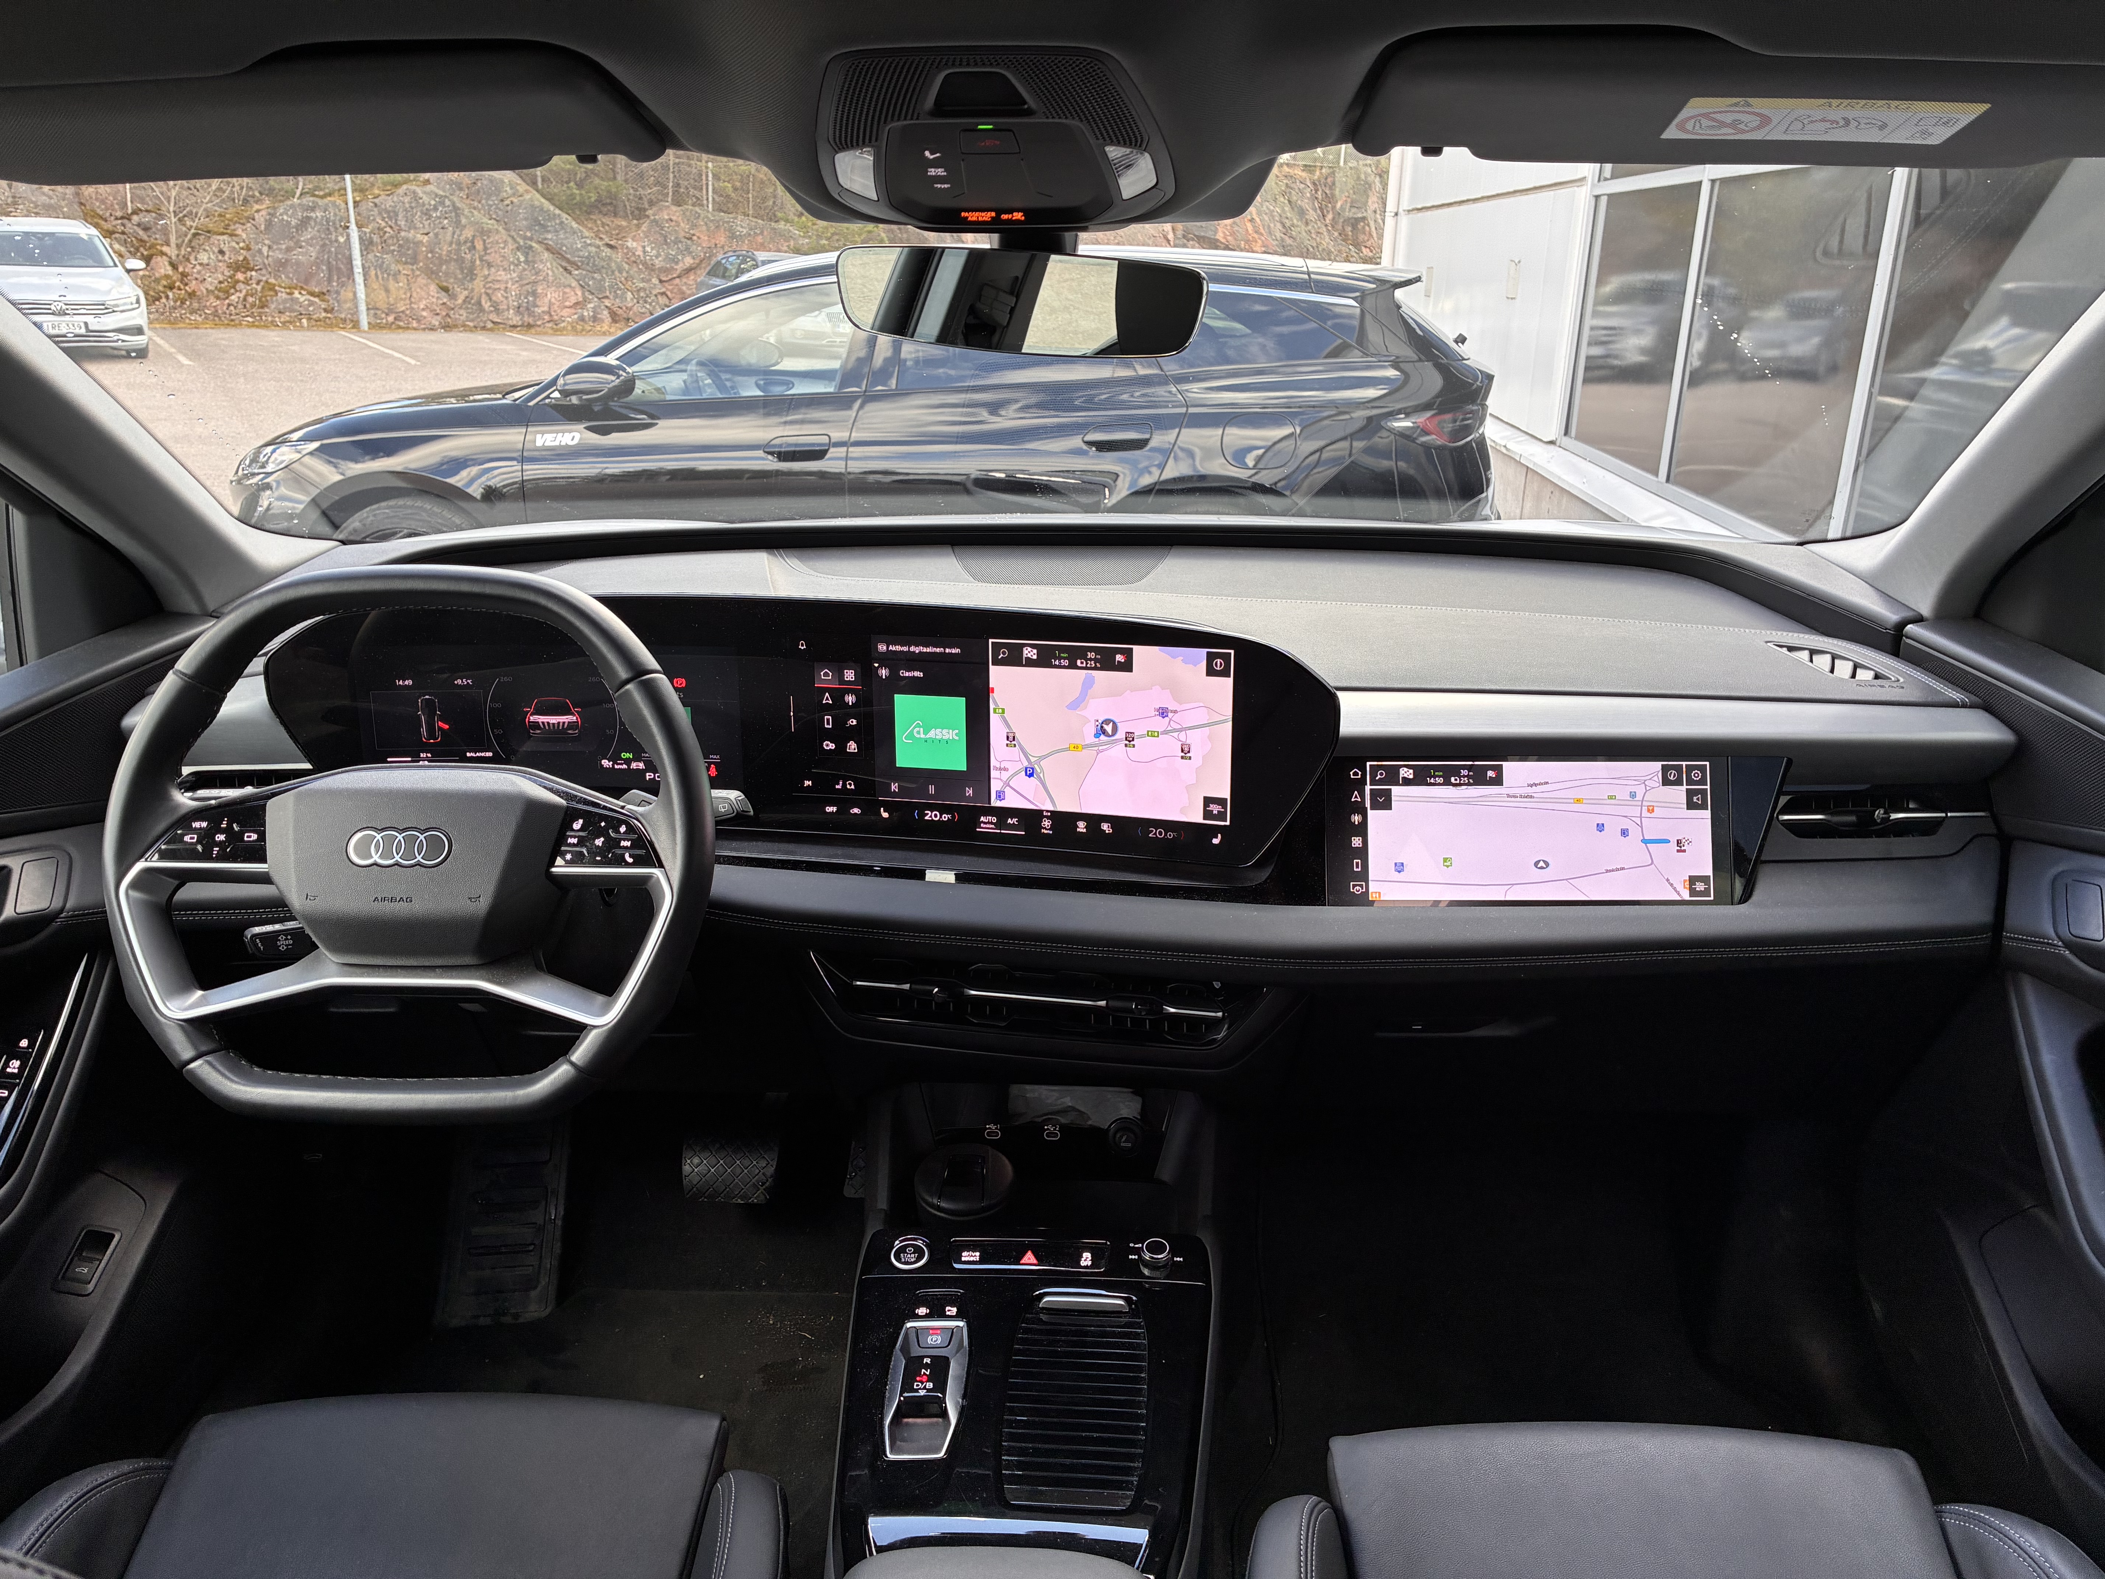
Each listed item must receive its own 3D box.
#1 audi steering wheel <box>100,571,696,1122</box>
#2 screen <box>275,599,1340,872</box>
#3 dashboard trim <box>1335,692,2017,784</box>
[{"bbox_3d":[-0.391,0.032,0.982,0.372,0.342,0.100,1,-5,2],"label":"audi steering wheel"},{"bbox_3d":[-0.182,-0.048,1.122,0.755,0.172,0.071,3,8,5],"label":"screen"},{"bbox_3d":[0.433,-0.036,1.105,0.465,0.046,0.060,2,4,3],"label":"dashboard trim"}]

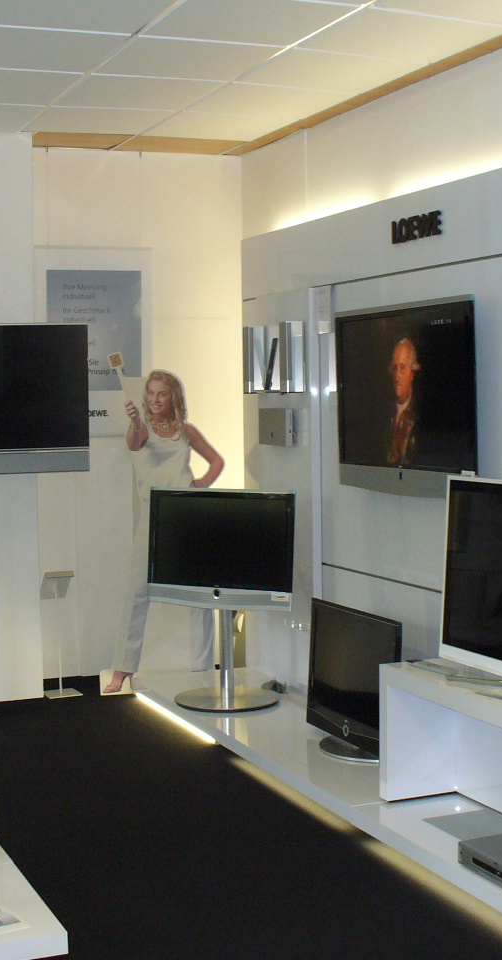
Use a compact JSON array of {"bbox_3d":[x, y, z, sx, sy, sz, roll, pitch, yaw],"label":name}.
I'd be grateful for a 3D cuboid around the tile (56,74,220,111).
[{"bbox_3d":[-0.483,-1.672,5.875,0.615,0.030,0.608,-2,4,-23],"label":"tile"}]

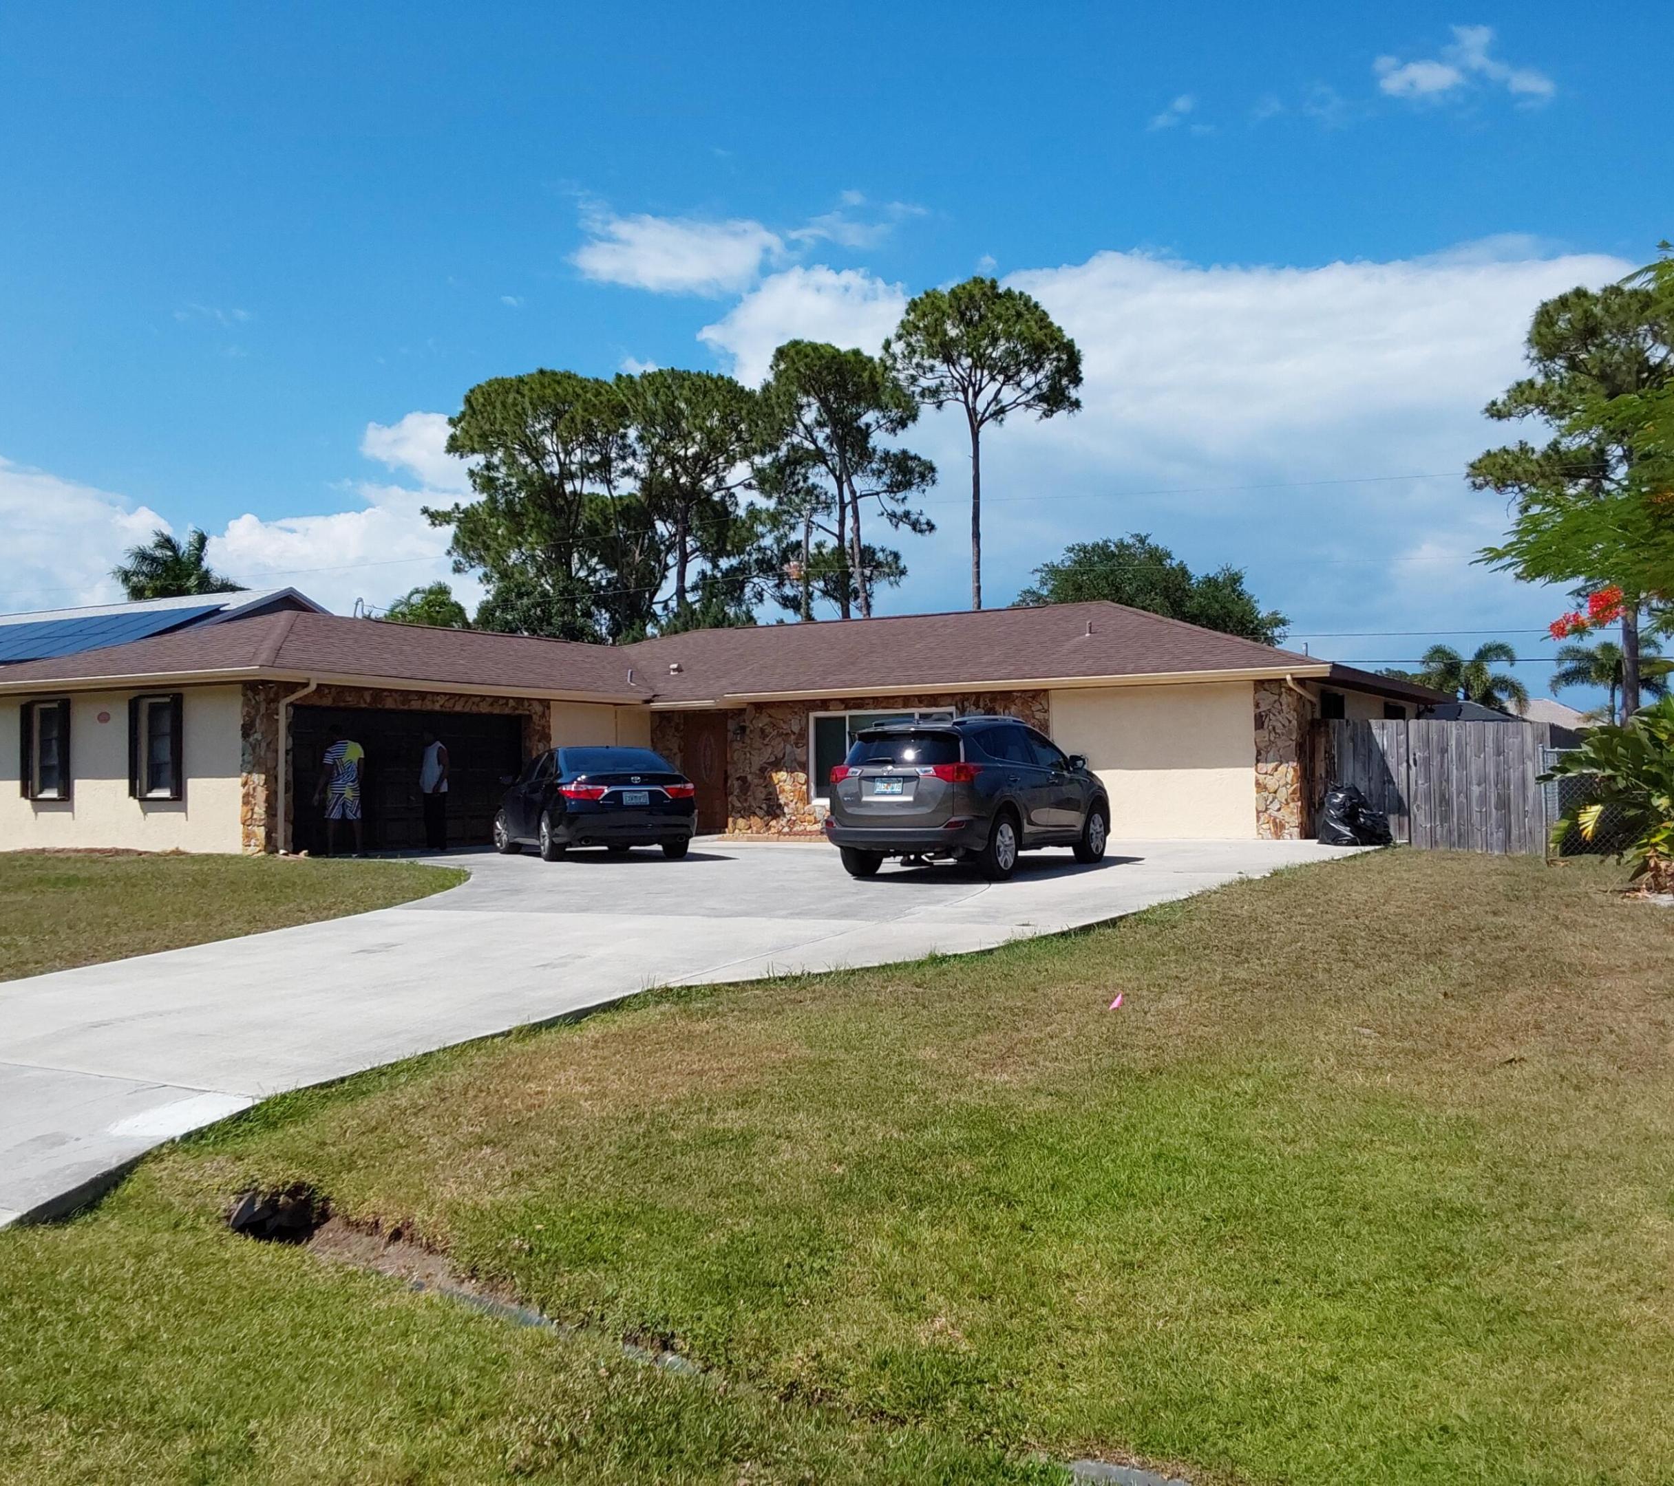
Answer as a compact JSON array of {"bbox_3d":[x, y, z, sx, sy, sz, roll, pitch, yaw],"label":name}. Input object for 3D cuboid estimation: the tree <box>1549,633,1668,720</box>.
[{"bbox_3d":[26.995,-0.892,55.934,3.821,5.736,3.821,-1,-1,26],"label":"tree"}]

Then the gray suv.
[{"bbox_3d":[1.615,0.580,18.100,1.870,1.690,4.570,-1,-1,29],"label":"gray suv"}]

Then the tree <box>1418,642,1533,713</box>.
[{"bbox_3d":[22.234,-0.729,55.937,3.803,5.520,3.803,-1,-1,22],"label":"tree"}]

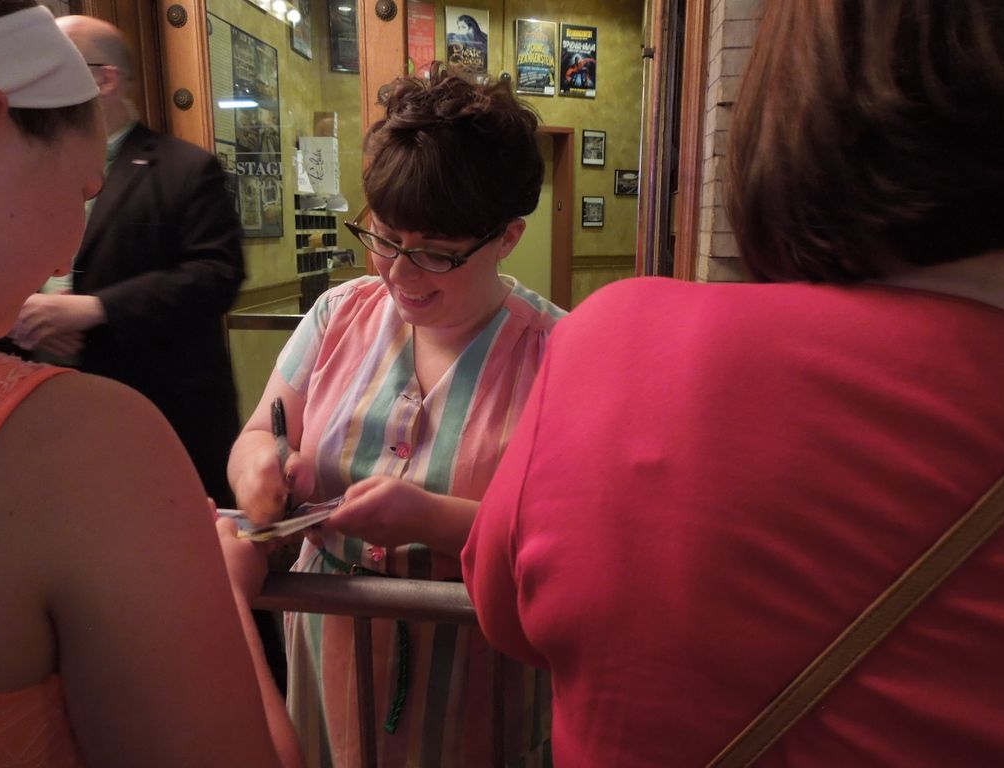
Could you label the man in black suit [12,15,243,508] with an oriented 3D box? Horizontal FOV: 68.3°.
[{"bbox_3d":[-0.828,0.084,1.711,0.560,1.820,0.450,6,14,27],"label":"man in black suit"}]

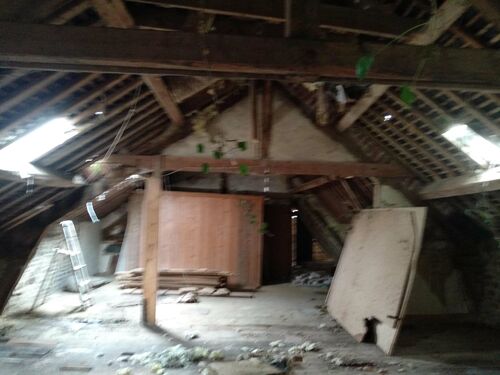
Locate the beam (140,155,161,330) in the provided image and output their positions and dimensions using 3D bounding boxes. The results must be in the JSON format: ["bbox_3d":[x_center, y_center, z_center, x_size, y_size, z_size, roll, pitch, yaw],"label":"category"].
[{"bbox_3d":[-1.323,0.726,5.113,0.160,2.207,0.170,1,-4,-3],"label":"beam"}]

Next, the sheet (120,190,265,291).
[{"bbox_3d":[-1.185,1.076,7.806,2.917,1.870,0.070,1,-4,5],"label":"sheet"}]

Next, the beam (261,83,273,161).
[{"bbox_3d":[0.226,-0.997,5.318,0.120,1.176,0.120,1,-4,-3],"label":"beam"}]

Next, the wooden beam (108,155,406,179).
[{"bbox_3d":[0.141,-0.277,5.267,4.209,0.200,0.180,1,-4,-3],"label":"wooden beam"}]

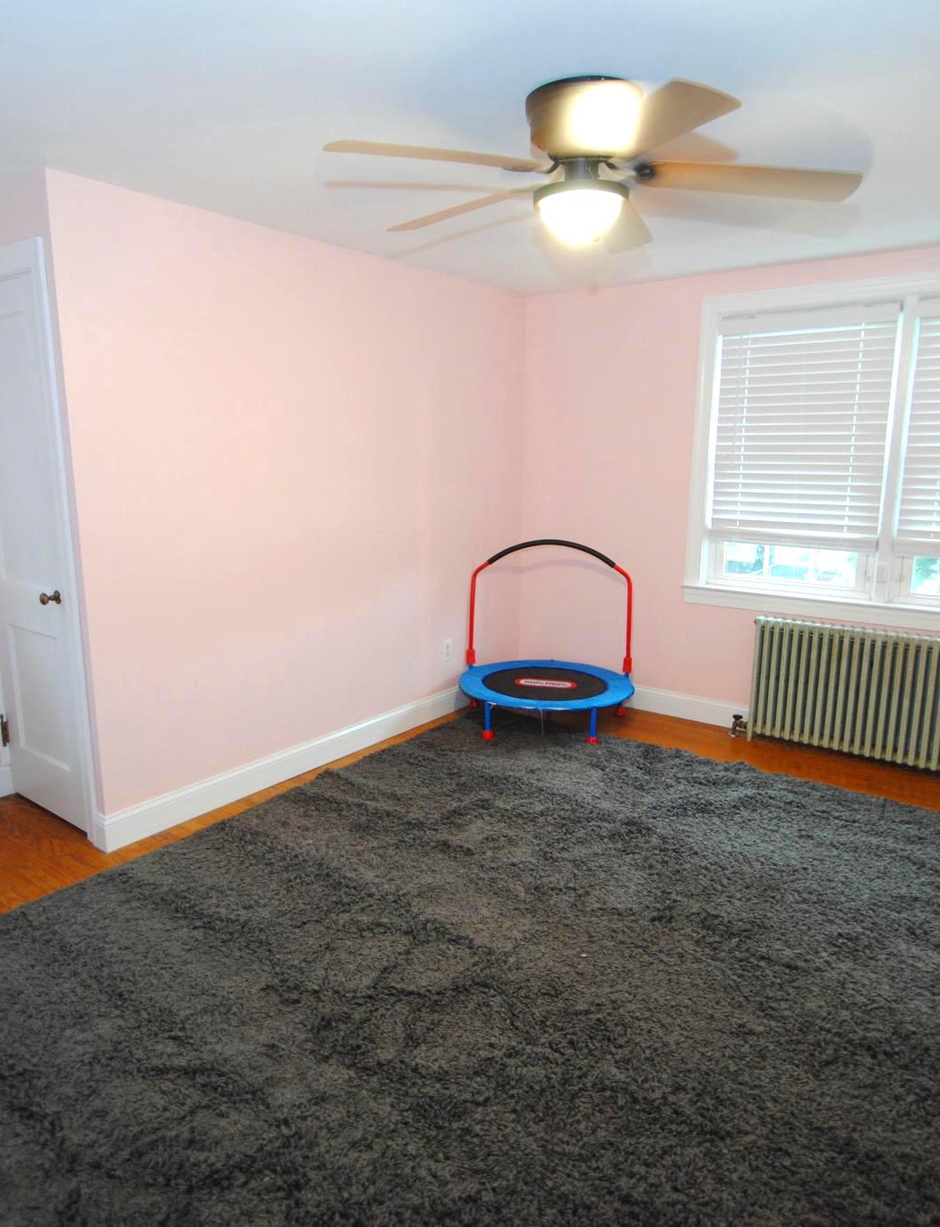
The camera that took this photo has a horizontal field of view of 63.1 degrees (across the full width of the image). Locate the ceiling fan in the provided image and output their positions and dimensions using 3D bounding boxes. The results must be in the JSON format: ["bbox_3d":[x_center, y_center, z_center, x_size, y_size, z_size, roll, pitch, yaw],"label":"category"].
[{"bbox_3d":[0.296,-1.137,1.997,1.310,0.360,1.310,9,14,37],"label":"ceiling fan"}]

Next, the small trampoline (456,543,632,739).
[{"bbox_3d":[0.415,0.116,4.050,0.930,0.985,0.930,2,11,8],"label":"small trampoline"}]

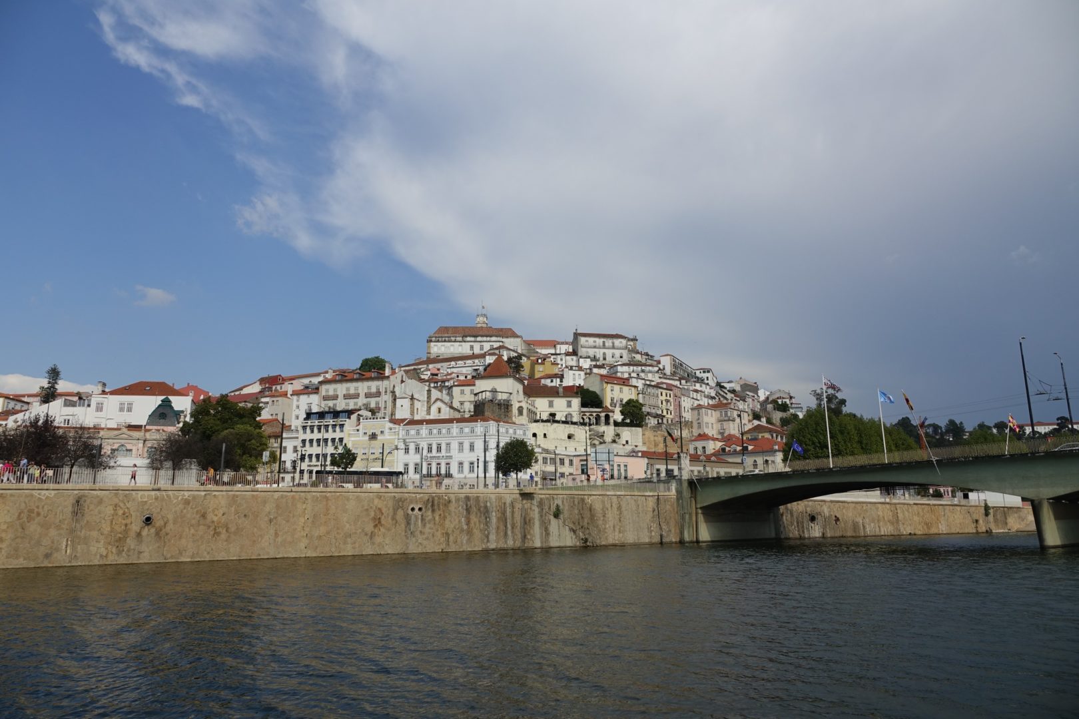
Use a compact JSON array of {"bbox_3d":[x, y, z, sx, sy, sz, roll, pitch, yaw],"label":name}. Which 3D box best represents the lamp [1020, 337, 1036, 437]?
[{"bbox_3d":[43.453,3.076,63.604,0.400,10.650,2.500,-12,-16,43],"label":"lamp"}]

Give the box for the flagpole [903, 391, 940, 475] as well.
[{"bbox_3d":[33.512,6.463,63.056,0.400,8.749,0.400,-25,10,17],"label":"flagpole"}]

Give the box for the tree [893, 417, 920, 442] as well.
[{"bbox_3d":[214.356,41.857,420.000,15.500,16.500,15.000,-6,-13,26],"label":"tree"}]

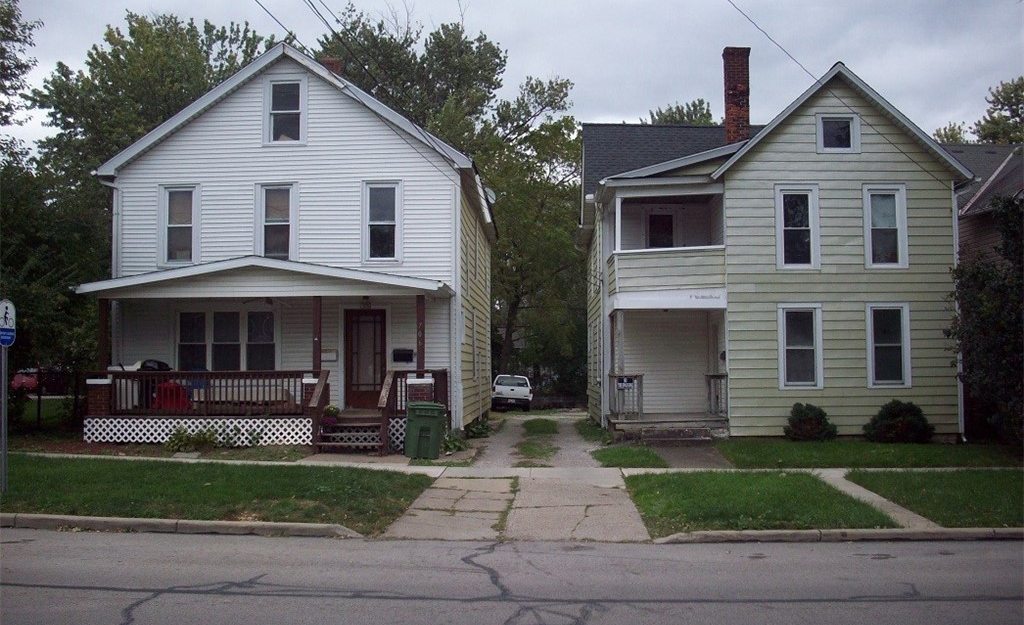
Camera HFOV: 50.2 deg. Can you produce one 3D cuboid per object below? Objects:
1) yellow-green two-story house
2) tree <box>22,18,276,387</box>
[{"bbox_3d":[5.992,-1.592,29.294,8.000,9.050,12.700,-1,-3,2],"label":"yellow-green two-story house"},{"bbox_3d":[-13.979,-3.466,44.194,10.600,15.300,10.000,-1,-3,2],"label":"tree"}]

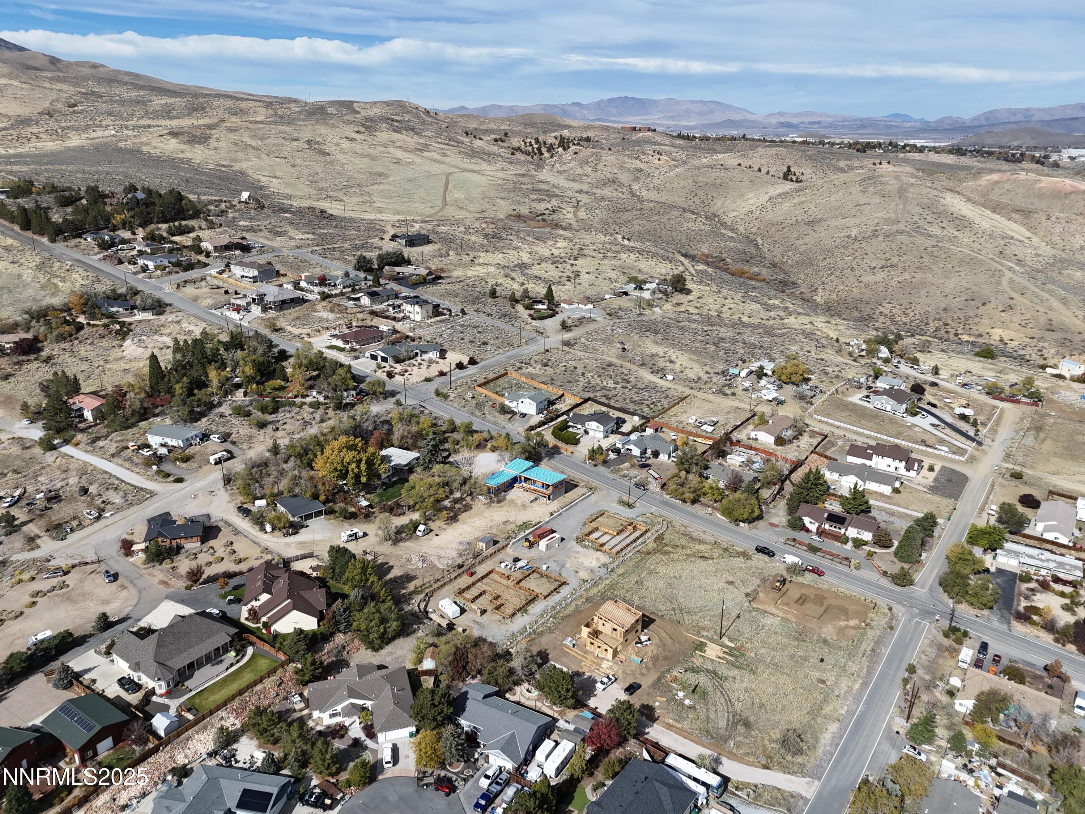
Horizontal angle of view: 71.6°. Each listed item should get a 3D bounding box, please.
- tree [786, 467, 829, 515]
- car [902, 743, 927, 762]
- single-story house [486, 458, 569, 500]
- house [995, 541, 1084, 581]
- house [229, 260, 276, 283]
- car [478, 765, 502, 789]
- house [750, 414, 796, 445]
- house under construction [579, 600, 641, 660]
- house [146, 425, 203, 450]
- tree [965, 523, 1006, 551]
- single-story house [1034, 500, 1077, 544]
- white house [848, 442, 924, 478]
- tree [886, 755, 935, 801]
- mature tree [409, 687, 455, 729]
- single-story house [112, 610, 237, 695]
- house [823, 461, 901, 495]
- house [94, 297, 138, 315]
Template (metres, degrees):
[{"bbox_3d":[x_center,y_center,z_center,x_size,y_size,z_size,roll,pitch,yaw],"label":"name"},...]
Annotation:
[{"bbox_3d":[89.500,27.910,253.150,13.300,15.200,13.300,0,21,0],"label":"tree"},{"bbox_3d":[77.660,72.090,157.000,4.400,1.550,1.780,16,26,35],"label":"car"},{"bbox_3d":[-5.477,25.981,254.328,21.340,7.080,17.700,14,25,33],"label":"single-story house"},{"bbox_3d":[154.660,47.860,234.280,22.900,3.600,10.500,14,25,32],"label":"house"},{"bbox_3d":[-140.473,-66.580,366.483,24.000,7.100,10.000,14,24,35],"label":"house"},{"bbox_3d":[-9.990,70.250,143.000,1.880,1.650,4.750,9,23,21],"label":"car"},{"bbox_3d":[98.020,8.630,319.320,10.860,4.610,23.570,14,25,33],"label":"house"},{"bbox_3d":[16.980,52.860,182.490,12.400,7.660,11.900,-19,28,-40],"label":"house under construction"},{"bbox_3d":[-112.700,9.090,230.580,14.200,5.000,8.000,8,23,20],"label":"house"},{"bbox_3d":[137.900,40.470,234.000,11.200,7.400,10.000,0,21,0],"label":"tree"},{"bbox_3d":[161.960,36.050,237.000,9.600,4.400,20.500,15,25,32],"label":"single-story house"},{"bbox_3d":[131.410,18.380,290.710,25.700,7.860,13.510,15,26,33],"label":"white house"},{"bbox_3d":[73.920,74.600,151.340,8.900,7.500,8.900,13,25,30],"label":"tree"},{"bbox_3d":[-22.440,60.860,151.570,8.800,9.200,8.800,0,21,0],"label":"mature tree"},{"bbox_3d":[-82.520,51.750,168.550,23.010,6.260,20.790,13,24,31],"label":"single-story house"},{"bbox_3d":[116.250,24.980,272.710,24.910,4.880,13.320,13,24,31],"label":"house"},{"bbox_3d":[-185.880,-43.660,327.000,14.000,4.700,9.300,6,22,14],"label":"house"}]

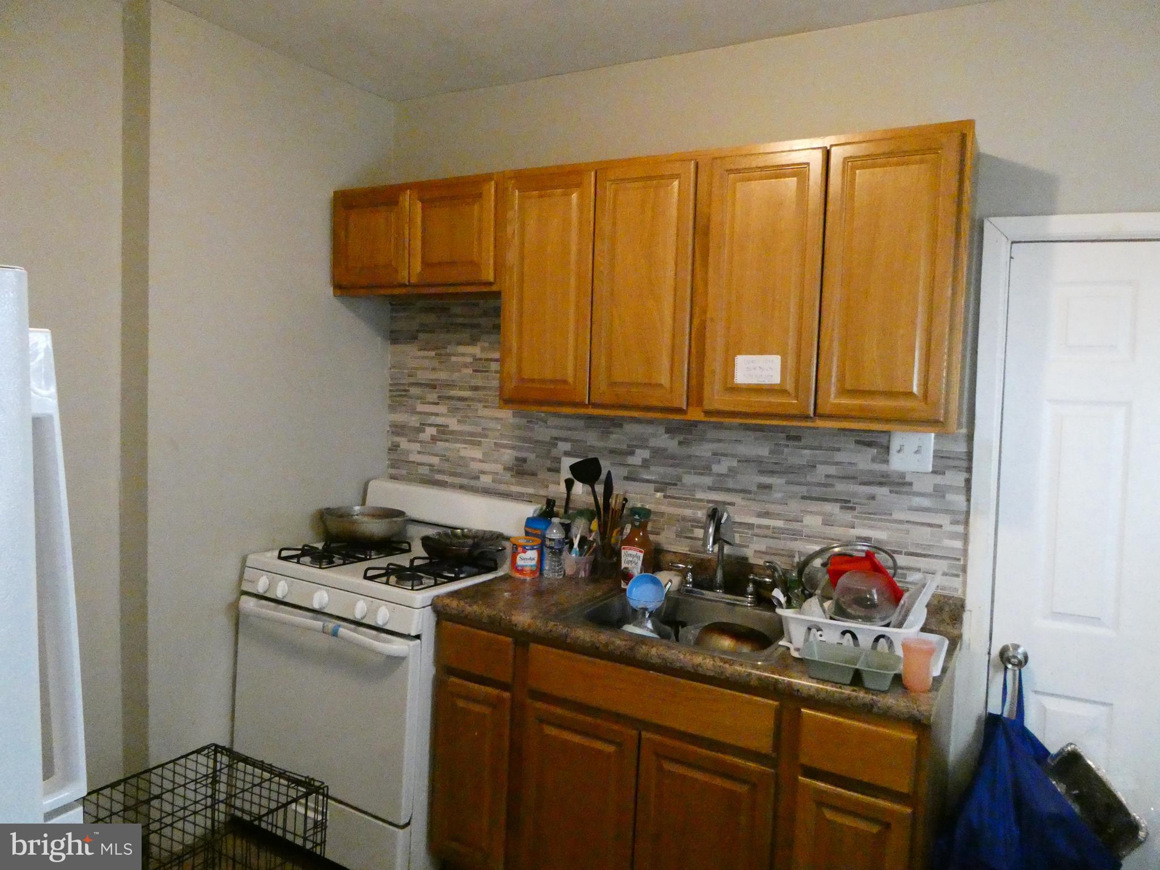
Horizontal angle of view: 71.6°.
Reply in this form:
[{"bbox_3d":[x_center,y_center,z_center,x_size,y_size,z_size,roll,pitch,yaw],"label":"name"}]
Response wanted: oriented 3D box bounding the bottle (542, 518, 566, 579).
[{"bbox_3d":[-0.084,0.384,2.753,0.066,0.203,0.066,4,5,29],"label":"bottle"}]

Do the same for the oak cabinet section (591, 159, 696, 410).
[{"bbox_3d":[0.262,-0.442,2.510,0.330,0.724,0.324,4,5,29],"label":"oak cabinet section"}]

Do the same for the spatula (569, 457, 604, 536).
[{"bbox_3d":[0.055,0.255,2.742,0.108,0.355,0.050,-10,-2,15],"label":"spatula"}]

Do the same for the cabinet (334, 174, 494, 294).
[{"bbox_3d":[-0.506,-0.693,2.926,0.762,0.388,0.326,4,5,29],"label":"cabinet"}]

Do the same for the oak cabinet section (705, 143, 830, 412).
[{"bbox_3d":[0.570,-0.419,2.342,0.333,0.724,0.324,4,5,29],"label":"oak cabinet section"}]

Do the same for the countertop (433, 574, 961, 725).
[{"bbox_3d":[0.321,0.551,2.363,1.415,0.042,0.632,4,5,29],"label":"countertop"}]

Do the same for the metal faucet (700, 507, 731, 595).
[{"bbox_3d":[0.424,0.358,2.488,0.055,0.286,0.180,4,5,23],"label":"metal faucet"}]

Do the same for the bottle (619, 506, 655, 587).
[{"bbox_3d":[0.194,0.371,2.666,0.105,0.260,0.102,2,5,0],"label":"bottle"}]

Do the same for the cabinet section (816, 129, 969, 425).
[{"bbox_3d":[0.863,-0.398,2.183,0.330,0.729,0.324,4,5,29],"label":"cabinet section"}]

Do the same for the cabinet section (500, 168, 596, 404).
[{"bbox_3d":[-0.030,-0.463,2.670,0.328,0.724,0.324,4,5,29],"label":"cabinet section"}]

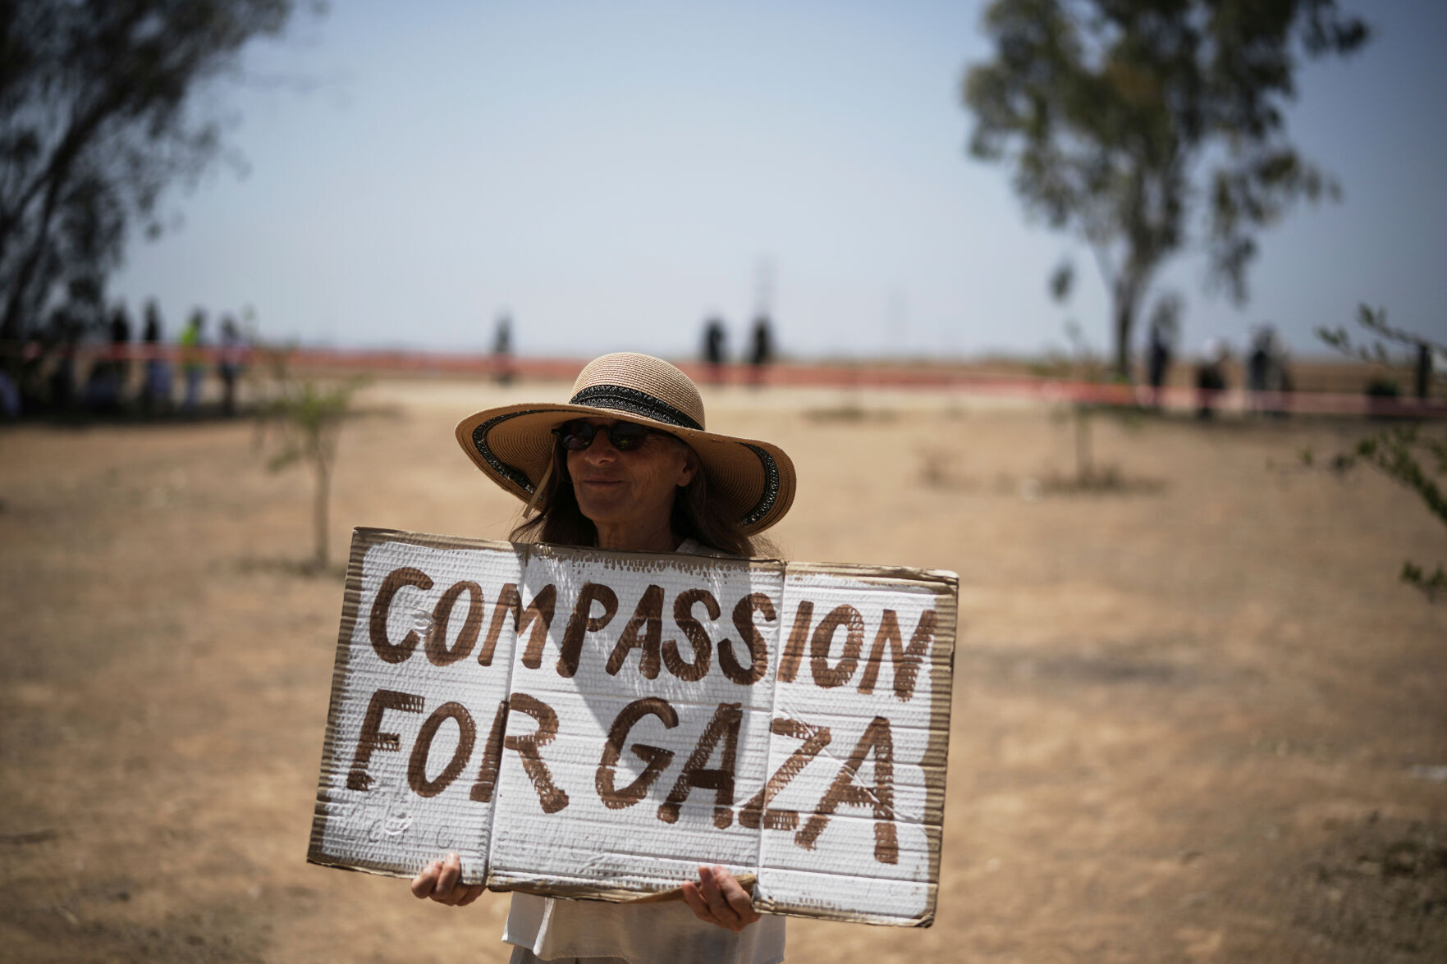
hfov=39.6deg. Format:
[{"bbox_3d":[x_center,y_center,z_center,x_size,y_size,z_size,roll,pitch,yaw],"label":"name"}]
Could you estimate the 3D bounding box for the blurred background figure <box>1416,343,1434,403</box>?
[{"bbox_3d":[16.044,-2.433,46.000,0.480,1.680,0.360,1,3,0],"label":"blurred background figure"}]

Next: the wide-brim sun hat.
[{"bbox_3d":[-0.112,-0.083,2.580,0.440,0.165,0.435,2,-20,25],"label":"wide-brim sun hat"}]

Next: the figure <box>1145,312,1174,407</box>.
[{"bbox_3d":[8.349,-2.275,38.500,0.520,1.720,0.360,1,3,0],"label":"figure"}]

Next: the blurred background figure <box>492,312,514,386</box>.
[{"bbox_3d":[-5.224,-3.141,47.500,0.500,1.720,0.360,1,3,0],"label":"blurred background figure"}]

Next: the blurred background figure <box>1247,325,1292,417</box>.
[{"bbox_3d":[10.272,-2.096,38.000,0.600,1.720,0.400,1,3,0],"label":"blurred background figure"}]

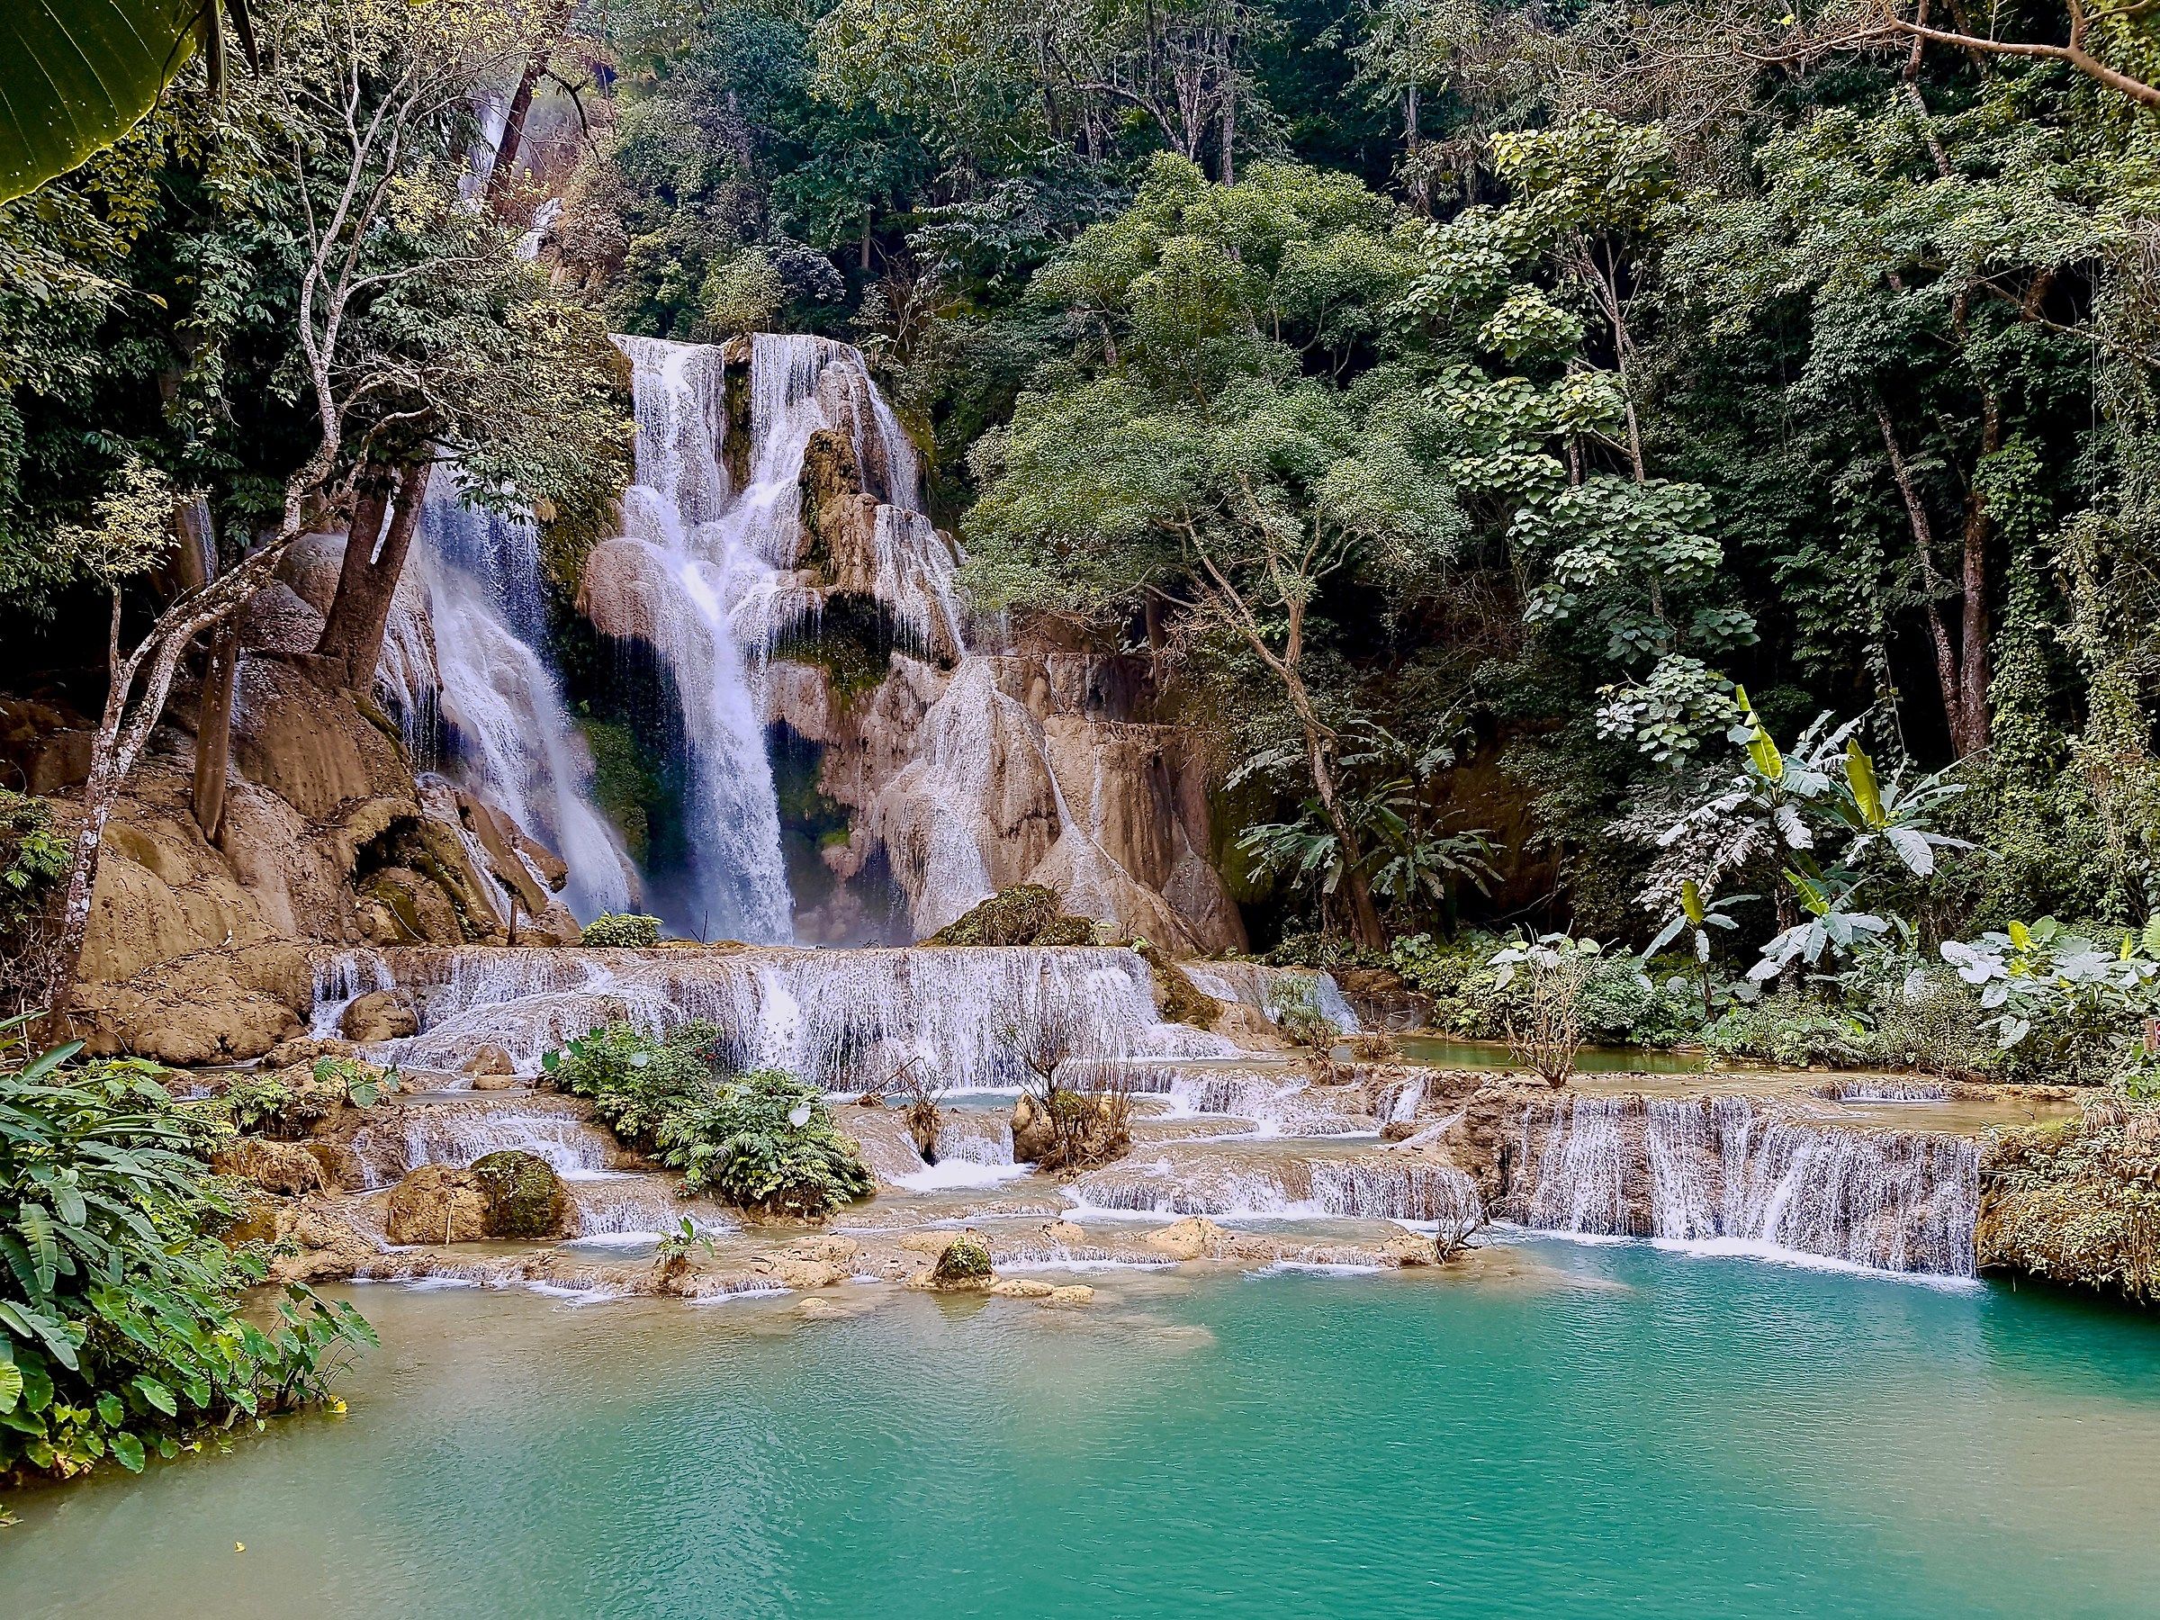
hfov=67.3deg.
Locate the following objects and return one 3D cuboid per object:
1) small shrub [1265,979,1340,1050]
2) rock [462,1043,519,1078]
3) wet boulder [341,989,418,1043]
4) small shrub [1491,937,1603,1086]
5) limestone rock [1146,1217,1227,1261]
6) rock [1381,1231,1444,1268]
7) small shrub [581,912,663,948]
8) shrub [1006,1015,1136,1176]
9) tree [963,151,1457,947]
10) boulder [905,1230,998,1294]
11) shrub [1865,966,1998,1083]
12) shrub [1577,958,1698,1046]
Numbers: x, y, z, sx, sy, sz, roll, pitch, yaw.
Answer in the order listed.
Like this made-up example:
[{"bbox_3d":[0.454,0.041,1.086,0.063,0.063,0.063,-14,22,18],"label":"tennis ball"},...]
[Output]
[{"bbox_3d":[3.597,3.284,26.200,1.210,1.140,1.100,0,-3,0],"label":"small shrub"},{"bbox_3d":[-7.089,3.012,19.500,0.649,0.406,0.500,0,-4,0],"label":"rock"},{"bbox_3d":[-10.705,3.160,24.800,1.140,0.770,1.000,0,-3,0],"label":"wet boulder"},{"bbox_3d":[5.225,2.234,18.200,1.268,1.685,1.200,0,-4,0],"label":"small shrub"},{"bbox_3d":[1.048,4.227,16.000,0.849,0.449,0.600,0,-4,0],"label":"limestone rock"},{"bbox_3d":[3.188,4.235,15.600,0.584,0.341,0.450,0,-4,0],"label":"rock"},{"bbox_3d":[-7.273,1.905,25.800,1.300,0.550,1.000,0,-3,0],"label":"small shrub"},{"bbox_3d":[-0.113,3.815,21.700,1.710,1.990,1.450,0,-3,0],"label":"shrub"},{"bbox_3d":[2.286,-4.456,28.000,8.380,13.720,7.800,0,-3,0],"label":"tree"},{"bbox_3d":[-1.406,4.990,17.900,0.950,0.570,0.750,0,-3,0],"label":"boulder"},{"bbox_3d":[11.440,2.868,21.800,1.700,1.460,1.400,0,-3,0],"label":"shrub"},{"bbox_3d":[7.596,2.633,22.300,1.804,1.206,1.400,0,-4,0],"label":"shrub"}]

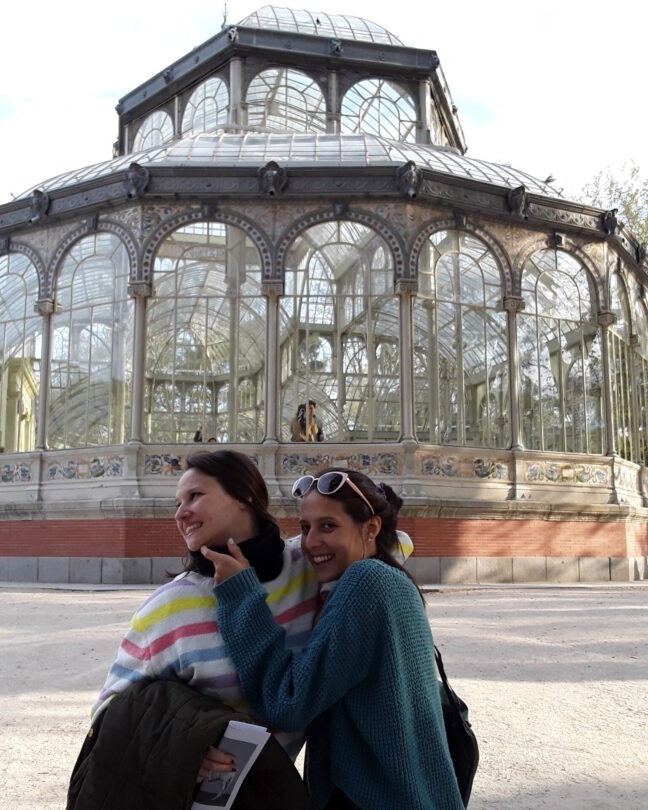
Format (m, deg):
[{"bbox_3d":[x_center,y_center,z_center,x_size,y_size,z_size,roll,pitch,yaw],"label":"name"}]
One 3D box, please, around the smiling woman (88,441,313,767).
[{"bbox_3d":[-0.247,0.895,1.806,0.600,1.600,0.420,-3,-9,20],"label":"smiling woman"}]

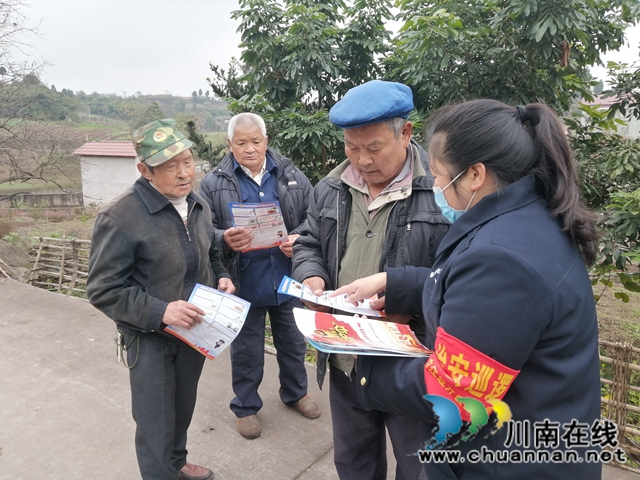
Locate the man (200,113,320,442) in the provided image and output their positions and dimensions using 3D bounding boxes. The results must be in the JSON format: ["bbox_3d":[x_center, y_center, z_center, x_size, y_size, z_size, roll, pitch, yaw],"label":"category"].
[{"bbox_3d":[-0.310,0.195,2.510,0.570,1.640,0.450,-2,9,-14],"label":"man"}]

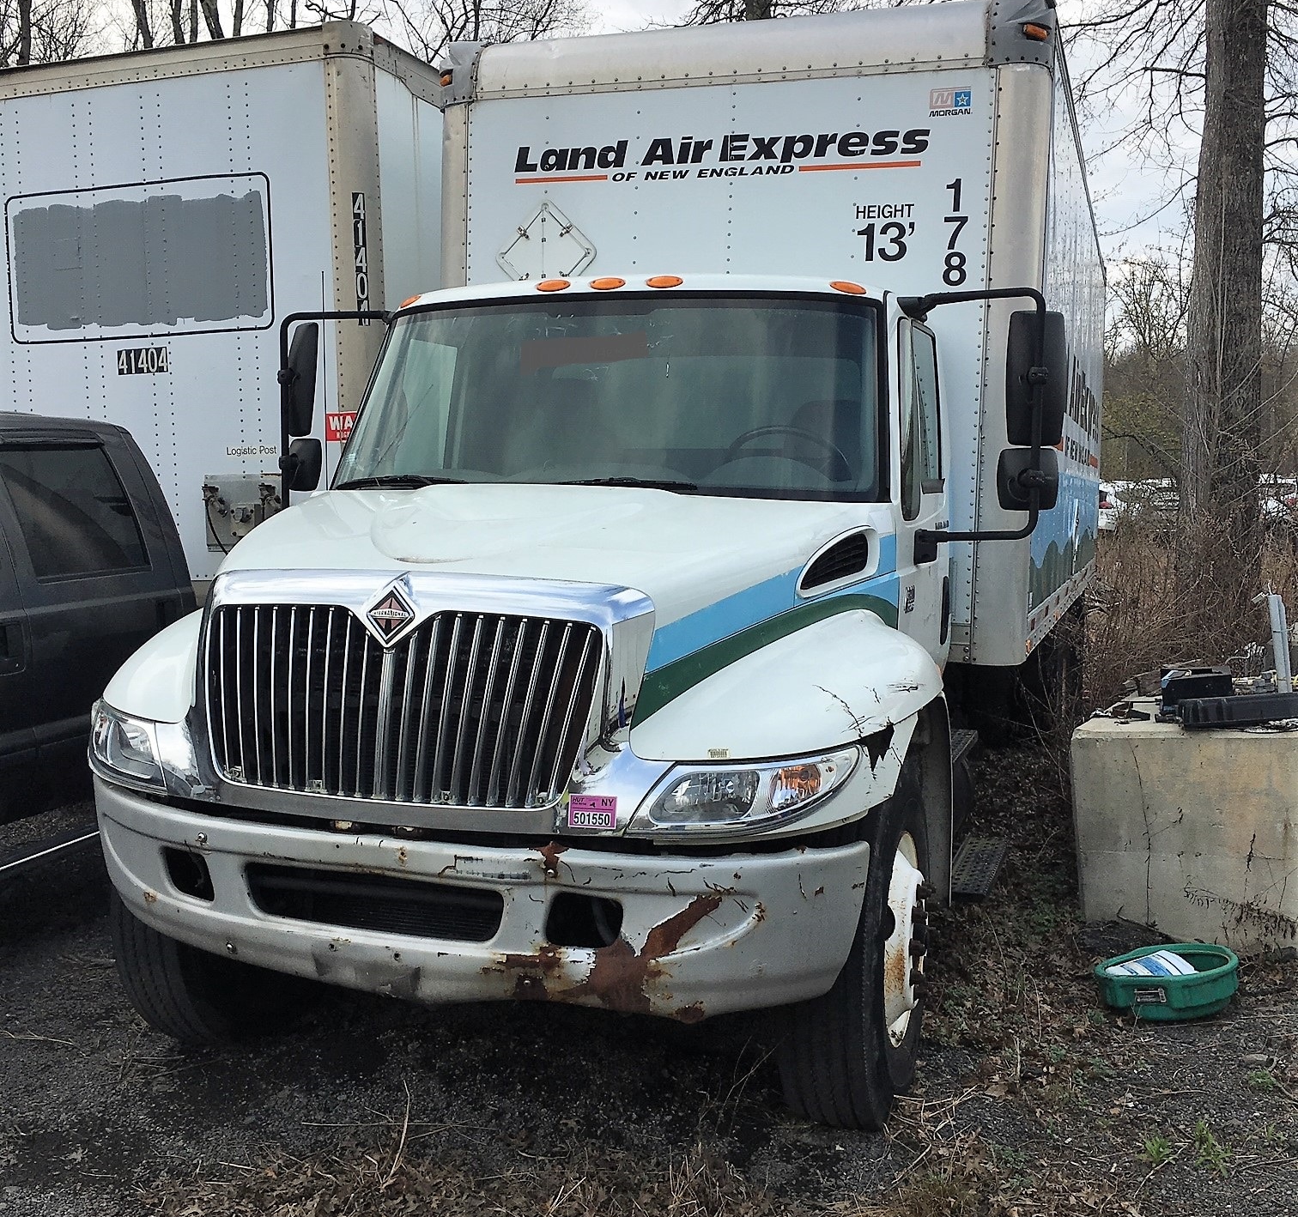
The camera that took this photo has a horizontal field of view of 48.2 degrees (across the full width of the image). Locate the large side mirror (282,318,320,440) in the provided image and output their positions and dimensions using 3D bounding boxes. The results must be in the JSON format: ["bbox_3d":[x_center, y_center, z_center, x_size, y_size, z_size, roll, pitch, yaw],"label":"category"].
[{"bbox_3d":[-1.331,-0.880,5.584,0.090,0.430,0.190,-2,5,-37],"label":"large side mirror"}]

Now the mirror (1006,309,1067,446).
[{"bbox_3d":[1.258,-0.745,4.701,0.190,0.430,0.090,1,4,-3],"label":"mirror"}]

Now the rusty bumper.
[{"bbox_3d":[-0.615,0.714,3.658,2.260,0.450,0.460,3,4,19],"label":"rusty bumper"}]

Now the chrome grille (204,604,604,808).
[{"bbox_3d":[-0.633,0.241,3.539,1.070,0.450,0.150,3,4,19],"label":"chrome grille"}]

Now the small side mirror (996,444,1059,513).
[{"bbox_3d":[1.237,-0.417,4.729,0.190,0.200,0.090,1,4,-3],"label":"small side mirror"}]

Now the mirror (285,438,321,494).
[{"bbox_3d":[-1.327,-0.551,5.604,0.090,0.200,0.190,-2,5,-37],"label":"mirror"}]

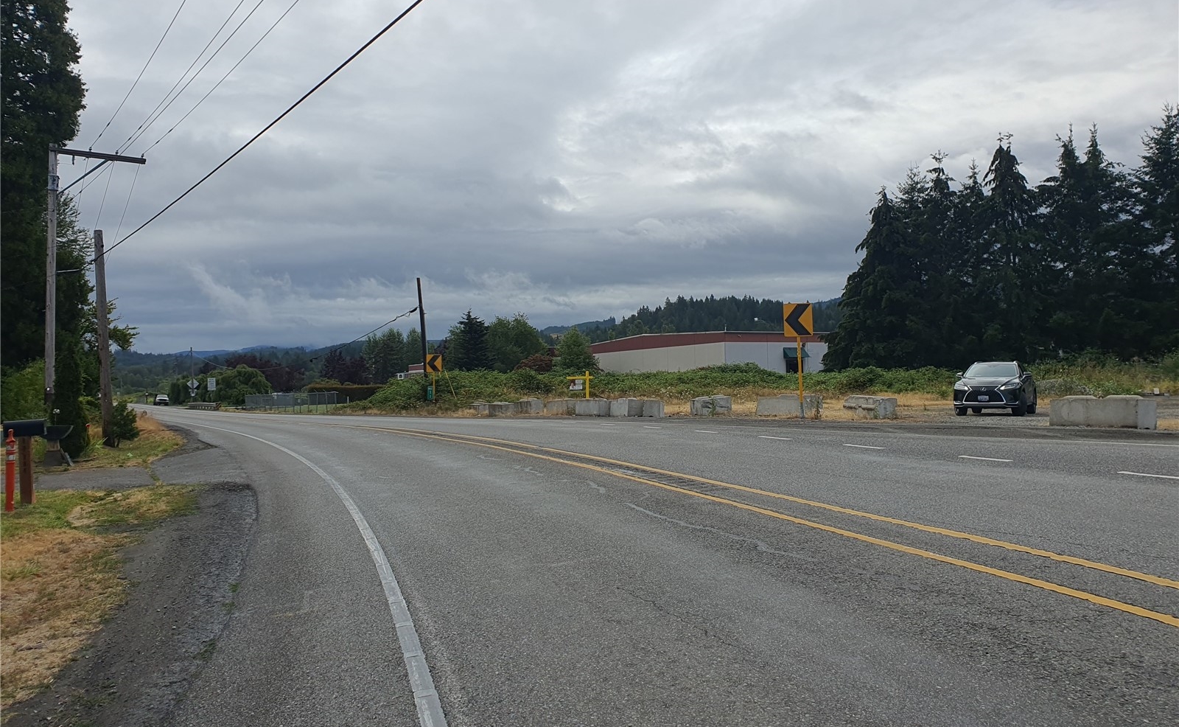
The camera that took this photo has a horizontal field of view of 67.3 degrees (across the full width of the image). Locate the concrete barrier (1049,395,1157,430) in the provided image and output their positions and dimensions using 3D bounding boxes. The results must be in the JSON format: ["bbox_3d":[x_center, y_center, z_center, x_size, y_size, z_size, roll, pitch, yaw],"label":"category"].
[{"bbox_3d":[11.147,1.057,19.279,0.624,0.666,1.960,-1,-1,-27],"label":"concrete barrier"}]

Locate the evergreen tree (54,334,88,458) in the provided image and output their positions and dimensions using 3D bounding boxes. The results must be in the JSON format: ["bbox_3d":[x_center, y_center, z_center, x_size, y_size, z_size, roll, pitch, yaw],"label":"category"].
[{"bbox_3d":[-10.300,0.620,17.600,0.750,2.520,0.750,0,0,0],"label":"evergreen tree"}]

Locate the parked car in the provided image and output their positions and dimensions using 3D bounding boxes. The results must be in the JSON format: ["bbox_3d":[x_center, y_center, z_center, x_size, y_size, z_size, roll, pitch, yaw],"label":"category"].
[{"bbox_3d":[13.200,0.770,28.600,1.920,1.710,4.890,0,0,32],"label":"parked car"}]

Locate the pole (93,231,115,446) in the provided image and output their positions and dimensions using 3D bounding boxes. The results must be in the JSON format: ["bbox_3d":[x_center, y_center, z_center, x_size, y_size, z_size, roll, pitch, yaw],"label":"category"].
[{"bbox_3d":[-11.070,-0.560,20.200,0.250,4.950,0.250,-3,0,0],"label":"pole"}]

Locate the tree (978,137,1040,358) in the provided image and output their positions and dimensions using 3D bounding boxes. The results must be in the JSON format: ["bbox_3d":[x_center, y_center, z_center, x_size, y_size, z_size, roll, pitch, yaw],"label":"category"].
[{"bbox_3d":[30.948,-7.332,64.805,4.530,18.541,4.530,-1,-1,0],"label":"tree"}]

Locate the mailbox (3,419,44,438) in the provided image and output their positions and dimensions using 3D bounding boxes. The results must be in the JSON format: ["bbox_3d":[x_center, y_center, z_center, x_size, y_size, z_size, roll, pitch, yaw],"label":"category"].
[{"bbox_3d":[-7.845,0.905,12.300,0.500,0.220,0.180,-1,-1,-25],"label":"mailbox"}]

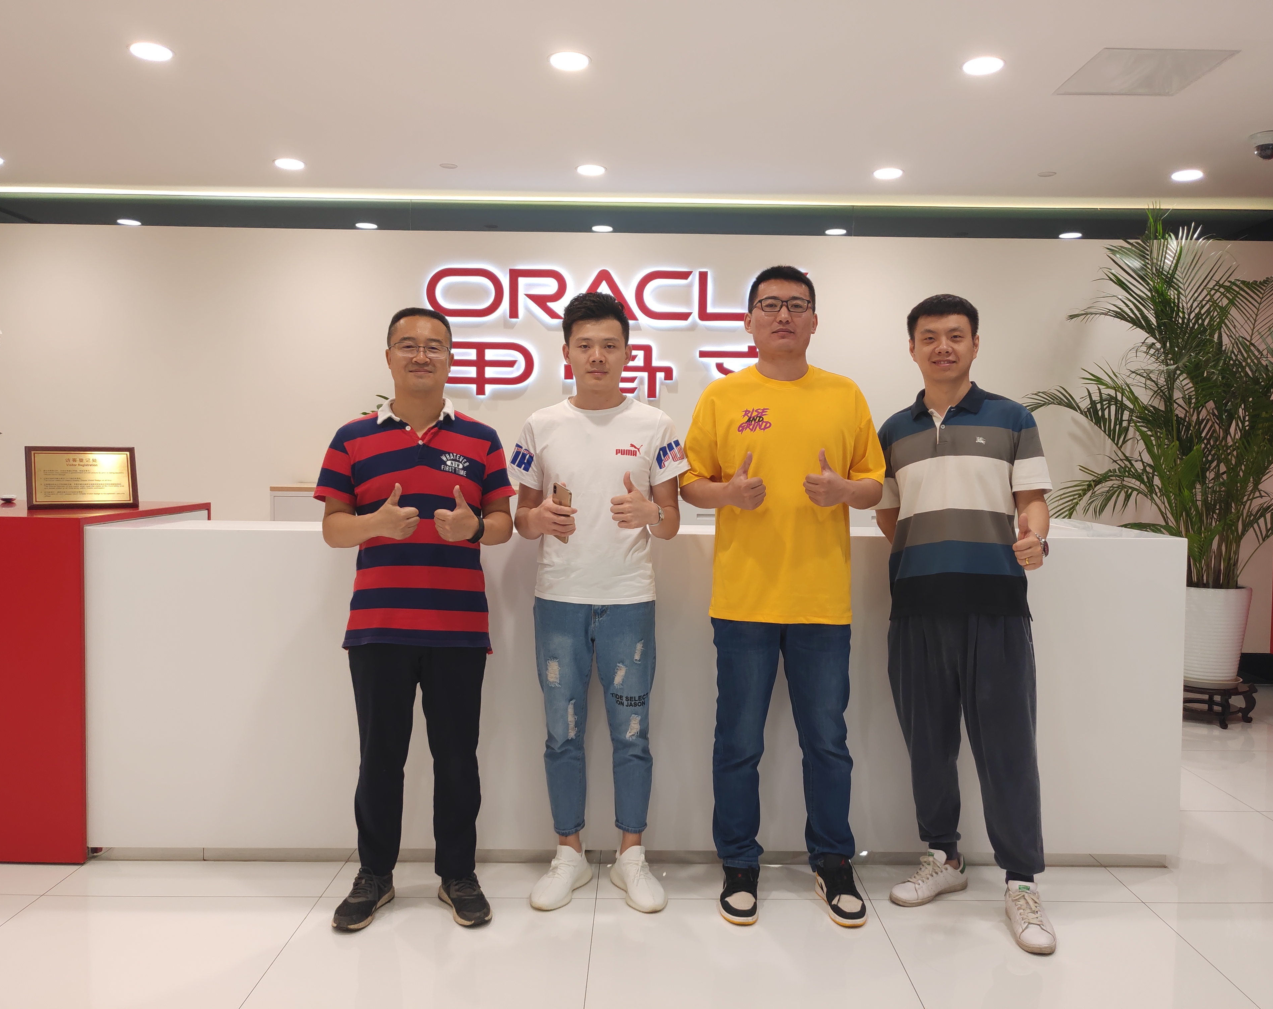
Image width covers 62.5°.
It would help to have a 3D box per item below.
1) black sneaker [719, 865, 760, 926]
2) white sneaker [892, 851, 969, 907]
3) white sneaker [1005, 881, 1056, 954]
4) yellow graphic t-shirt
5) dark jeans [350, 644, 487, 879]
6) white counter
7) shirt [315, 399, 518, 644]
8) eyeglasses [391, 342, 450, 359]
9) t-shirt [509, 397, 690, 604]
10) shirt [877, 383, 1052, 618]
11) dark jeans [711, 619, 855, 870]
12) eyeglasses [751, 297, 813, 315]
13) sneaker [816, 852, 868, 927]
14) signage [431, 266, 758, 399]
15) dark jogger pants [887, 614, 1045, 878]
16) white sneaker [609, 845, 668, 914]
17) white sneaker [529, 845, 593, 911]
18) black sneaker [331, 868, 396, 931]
[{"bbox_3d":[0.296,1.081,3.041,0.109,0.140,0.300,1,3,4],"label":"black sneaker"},{"bbox_3d":[0.876,1.094,3.126,0.290,0.117,0.107,-2,4,-34],"label":"white sneaker"},{"bbox_3d":[1.081,1.108,2.881,0.106,0.117,0.290,1,3,10],"label":"white sneaker"},{"bbox_3d":[0.405,-0.033,2.947,0.575,0.730,0.300,1,3,3],"label":"yellow graphic t-shirt"},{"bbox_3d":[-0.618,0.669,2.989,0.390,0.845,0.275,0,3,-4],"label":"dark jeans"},{"bbox_3d":[-0.005,0.590,3.710,3.380,1.050,0.950,0,3,0],"label":"white counter"},{"bbox_3d":[-0.623,0.050,2.937,0.560,0.697,0.300,0,3,-4],"label":"shirt"},{"bbox_3d":[-0.593,-0.423,2.882,0.150,0.046,0.140,0,3,-13],"label":"eyeglasses"},{"bbox_3d":[-0.106,-0.017,3.033,0.520,0.597,0.280,1,3,0],"label":"t-shirt"},{"bbox_3d":[0.912,-0.009,2.948,0.500,0.665,0.300,1,3,12],"label":"shirt"},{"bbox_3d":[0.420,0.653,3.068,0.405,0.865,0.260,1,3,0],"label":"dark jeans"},{"bbox_3d":[0.406,-0.550,2.915,0.152,0.047,0.140,1,3,4],"label":"eyeglasses"},{"bbox_3d":[0.580,1.085,3.032,0.115,0.142,0.305,0,3,-8],"label":"sneaker"},{"bbox_3d":[-0.109,-0.964,5.888,2.130,0.740,0.090,1,3,0],"label":"signage"},{"bbox_3d":[0.919,0.639,2.966,0.425,0.865,0.350,1,3,5],"label":"dark jogger pants"},{"bbox_3d":[0.003,1.081,3.106,0.110,0.128,0.295,0,3,-18],"label":"white sneaker"},{"bbox_3d":[-0.213,1.080,3.095,0.115,0.130,0.290,2,3,26],"label":"white sneaker"},{"bbox_3d":[-0.767,1.086,2.986,0.110,0.118,0.295,1,3,12],"label":"black sneaker"}]

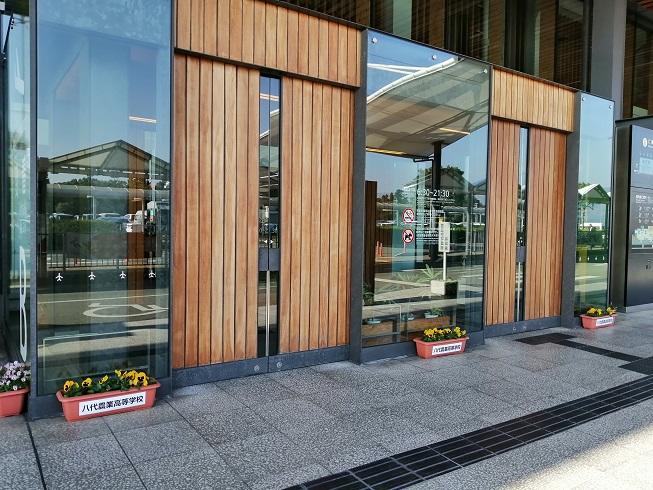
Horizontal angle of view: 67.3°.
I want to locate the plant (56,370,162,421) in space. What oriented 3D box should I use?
[{"bbox_3d":[-1.558,1.067,3.523,0.640,0.270,0.210,0,2,-33],"label":"plant"}]

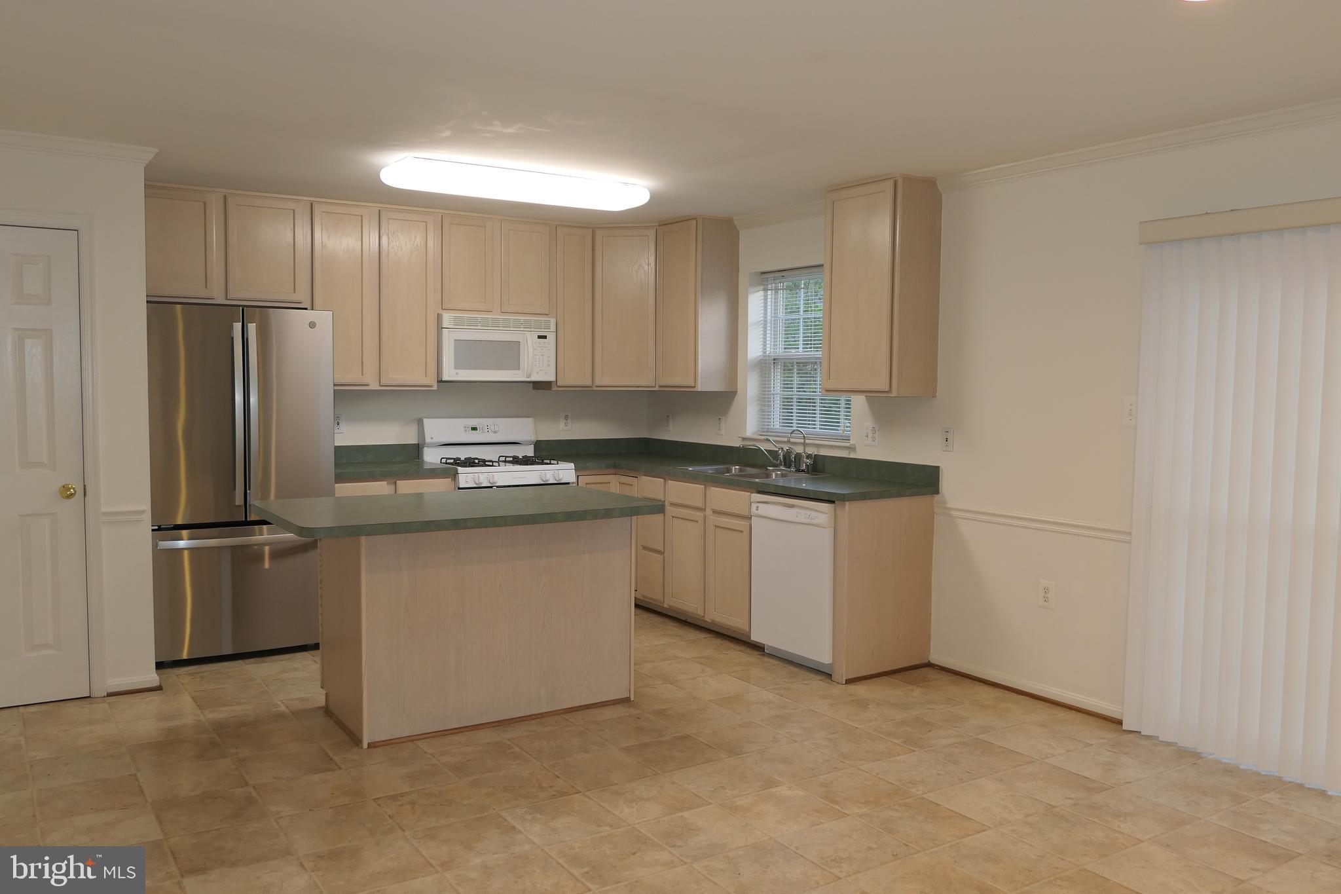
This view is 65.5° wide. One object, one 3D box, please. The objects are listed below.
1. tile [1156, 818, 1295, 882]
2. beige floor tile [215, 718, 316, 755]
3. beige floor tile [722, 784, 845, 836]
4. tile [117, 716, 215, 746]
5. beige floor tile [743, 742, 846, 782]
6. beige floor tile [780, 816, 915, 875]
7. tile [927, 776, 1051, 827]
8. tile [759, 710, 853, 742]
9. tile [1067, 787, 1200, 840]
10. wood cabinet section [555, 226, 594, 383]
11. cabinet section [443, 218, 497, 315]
[{"bbox_3d":[1.677,1.225,3.149,0.308,0.010,0.308,-2,4,-33],"label":"tile"},{"bbox_3d":[-1.597,1.154,4.128,0.317,0.010,0.314,-2,4,-33],"label":"beige floor tile"},{"bbox_3d":[0.369,1.202,3.444,0.305,0.010,0.305,-1,4,-33],"label":"beige floor tile"},{"bbox_3d":[-2.048,1.153,4.231,0.310,0.012,0.310,-2,4,-34],"label":"tile"},{"bbox_3d":[0.464,1.190,3.922,0.317,0.010,0.314,-2,4,-33],"label":"beige floor tile"},{"bbox_3d":[0.531,1.218,3.186,0.305,0.010,0.305,-1,4,-33],"label":"beige floor tile"},{"bbox_3d":[1.084,1.218,3.567,0.317,0.010,0.314,-2,4,-33],"label":"tile"},{"bbox_3d":[0.557,1.156,4.316,0.305,0.010,0.305,-1,4,-33],"label":"tile"},{"bbox_3d":[1.541,1.229,3.487,0.320,0.010,0.320,-2,4,-33],"label":"tile"},{"bbox_3d":[-0.702,-0.903,6.872,0.292,1.042,0.322,-2,4,-33],"label":"wood cabinet section"},{"bbox_3d":[-1.303,-1.107,6.464,0.370,0.595,0.322,-2,4,-33],"label":"cabinet section"}]

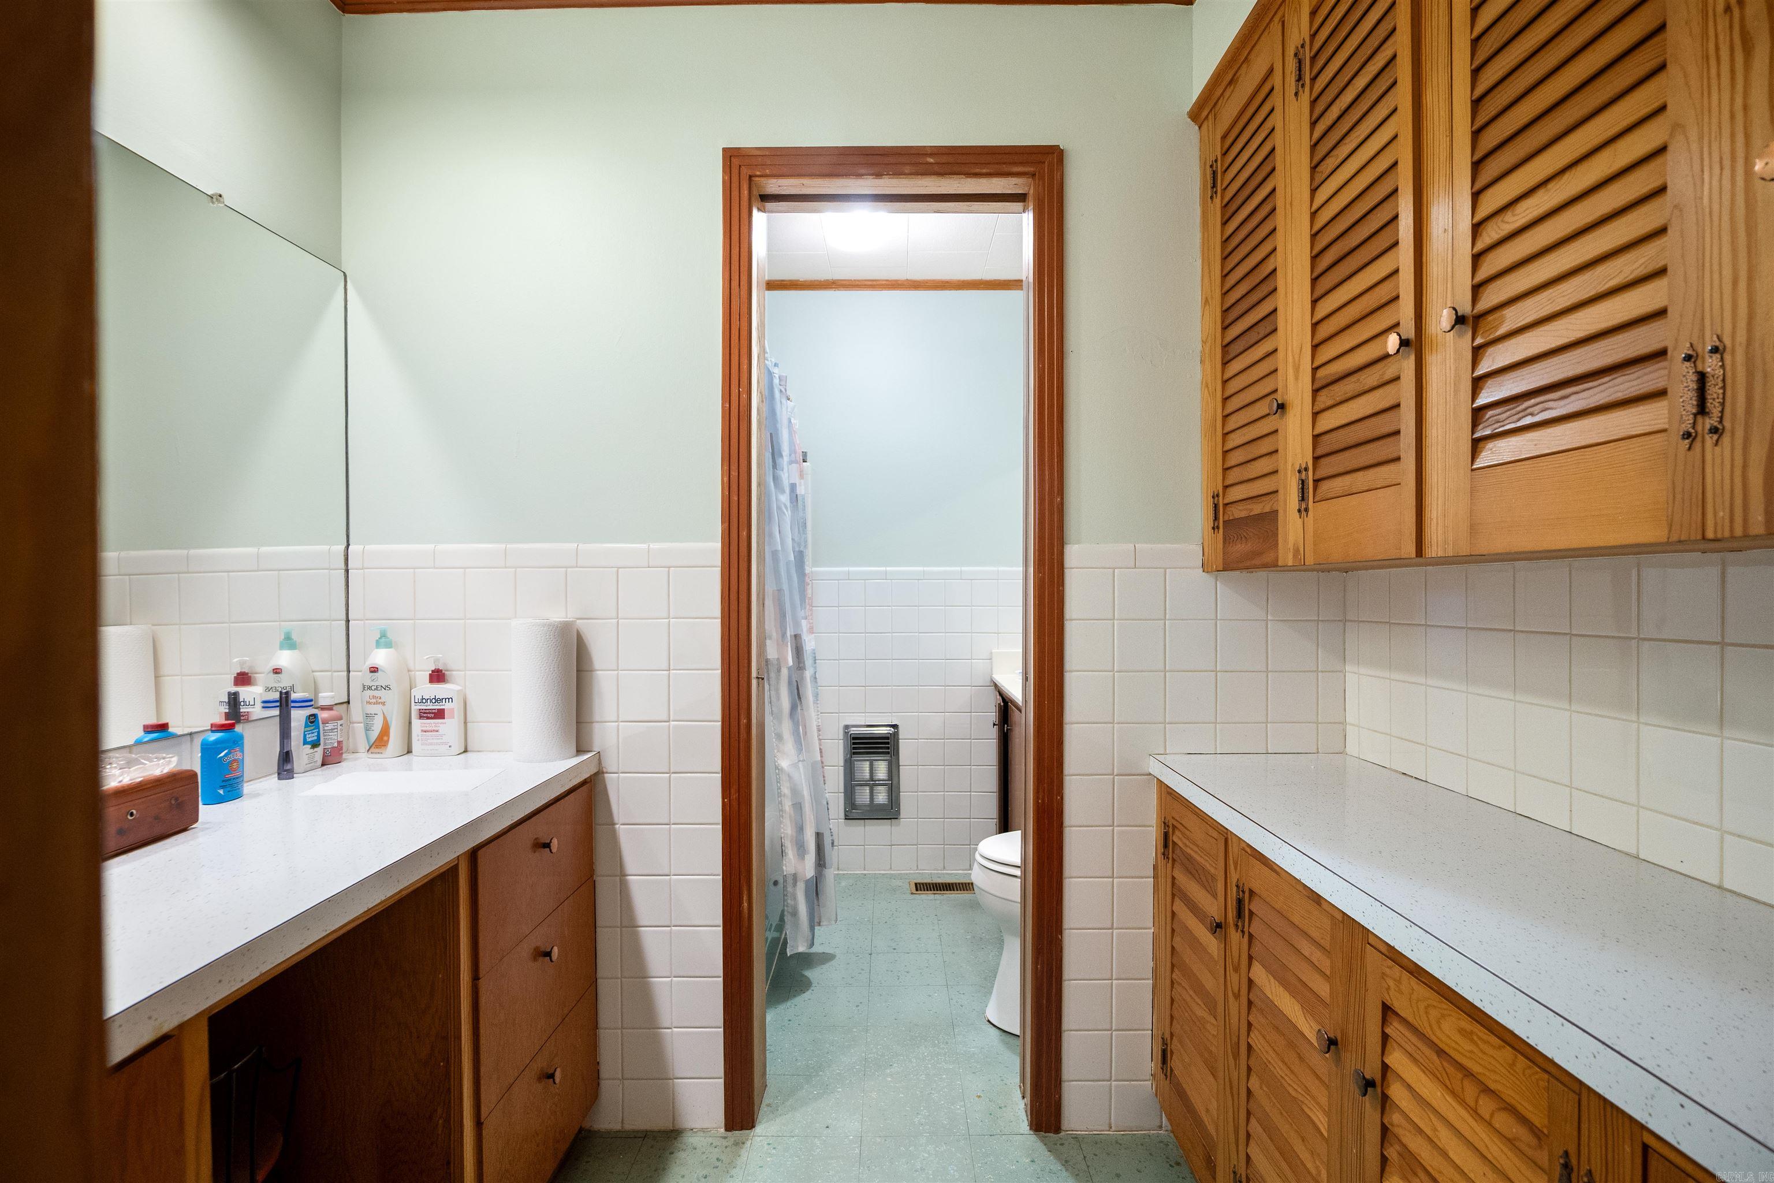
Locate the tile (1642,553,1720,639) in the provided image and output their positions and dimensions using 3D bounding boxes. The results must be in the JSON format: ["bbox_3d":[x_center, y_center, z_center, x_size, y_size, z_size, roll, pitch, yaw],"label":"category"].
[{"bbox_3d":[0.993,0.006,0.983,0.010,0.108,0.105,0,0,0],"label":"tile"}]

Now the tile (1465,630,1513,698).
[{"bbox_3d":[0.996,0.118,1.296,0.009,0.109,0.102,0,0,0],"label":"tile"}]

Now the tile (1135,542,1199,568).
[{"bbox_3d":[0.611,-0.076,1.692,0.150,0.051,0.009,0,0,0],"label":"tile"}]

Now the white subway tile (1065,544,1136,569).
[{"bbox_3d":[0.459,-0.075,1.702,0.151,0.051,0.009,0,0,0],"label":"white subway tile"}]

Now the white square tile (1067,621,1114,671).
[{"bbox_3d":[0.432,0.116,1.685,0.102,0.107,0.010,0,0,0],"label":"white square tile"}]

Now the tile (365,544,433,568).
[{"bbox_3d":[-1.038,-0.075,1.685,0.148,0.053,0.010,0,0,0],"label":"tile"}]

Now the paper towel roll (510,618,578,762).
[{"bbox_3d":[-0.708,0.202,1.630,0.125,0.287,0.125,0,0,0],"label":"paper towel roll"}]

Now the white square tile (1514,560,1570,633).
[{"bbox_3d":[0.993,0.007,1.189,0.010,0.108,0.103,0,0,0],"label":"white square tile"}]

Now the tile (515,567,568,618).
[{"bbox_3d":[-0.741,0.006,1.692,0.108,0.108,0.009,0,0,0],"label":"tile"}]

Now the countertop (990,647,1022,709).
[{"bbox_3d":[0.709,0.322,2.890,0.530,0.140,0.800,0,0,0],"label":"countertop"}]

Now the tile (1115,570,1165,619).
[{"bbox_3d":[0.544,0.008,1.702,0.109,0.109,0.009,0,0,0],"label":"tile"}]

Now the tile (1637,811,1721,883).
[{"bbox_3d":[0.983,0.313,0.974,0.010,0.065,0.101,0,0,0],"label":"tile"}]

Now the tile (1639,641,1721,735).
[{"bbox_3d":[0.984,0.116,0.976,0.009,0.108,0.104,0,0,0],"label":"tile"}]

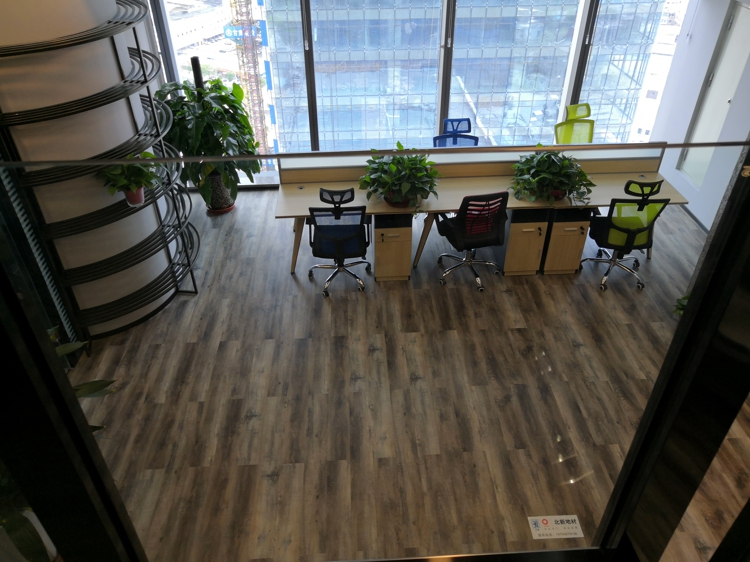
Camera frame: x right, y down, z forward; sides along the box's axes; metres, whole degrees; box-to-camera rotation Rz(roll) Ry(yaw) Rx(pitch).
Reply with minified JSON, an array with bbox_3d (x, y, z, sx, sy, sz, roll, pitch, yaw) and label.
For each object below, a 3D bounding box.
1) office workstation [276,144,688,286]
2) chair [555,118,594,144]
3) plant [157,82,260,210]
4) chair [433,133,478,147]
[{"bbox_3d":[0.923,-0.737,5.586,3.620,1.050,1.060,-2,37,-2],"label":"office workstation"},{"bbox_3d":[2.246,-1.286,6.257,0.620,1.090,0.620,-14,39,-17],"label":"chair"},{"bbox_3d":[-1.699,-1.392,6.121,1.000,1.480,0.920,-2,37,-2],"label":"plant"},{"bbox_3d":[0.827,-1.022,5.928,0.620,1.090,0.620,-2,37,-2],"label":"chair"}]

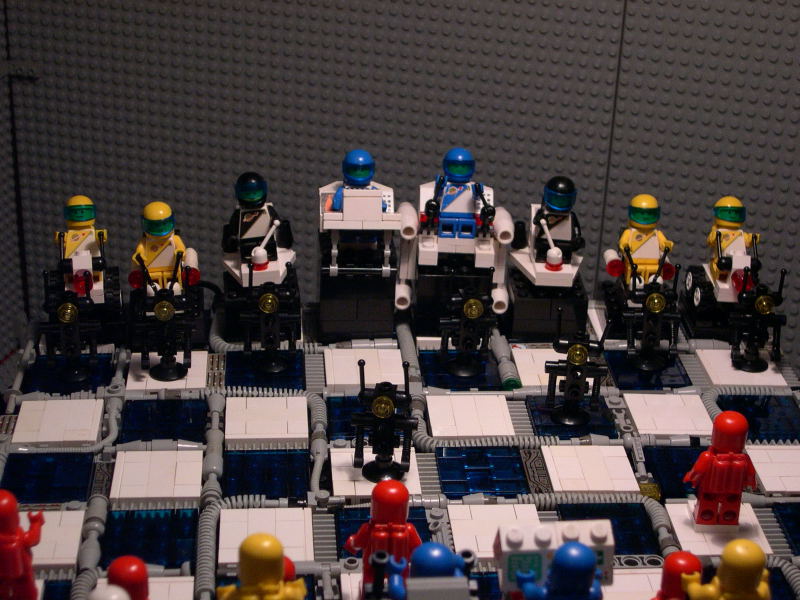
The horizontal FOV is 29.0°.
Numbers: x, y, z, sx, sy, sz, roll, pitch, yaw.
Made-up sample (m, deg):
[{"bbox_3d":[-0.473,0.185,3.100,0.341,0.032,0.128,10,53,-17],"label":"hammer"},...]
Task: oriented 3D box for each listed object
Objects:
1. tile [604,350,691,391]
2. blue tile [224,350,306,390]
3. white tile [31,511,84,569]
[{"bbox_3d":[0.104,0.030,0.655,0.032,0.003,0.032,0,26,-5],"label":"tile"},{"bbox_3d":[-0.055,0.030,0.642,0.032,0.004,0.032,0,26,-5],"label":"blue tile"},{"bbox_3d":[-0.127,0.084,0.535,0.032,0.004,0.032,0,27,-5],"label":"white tile"}]

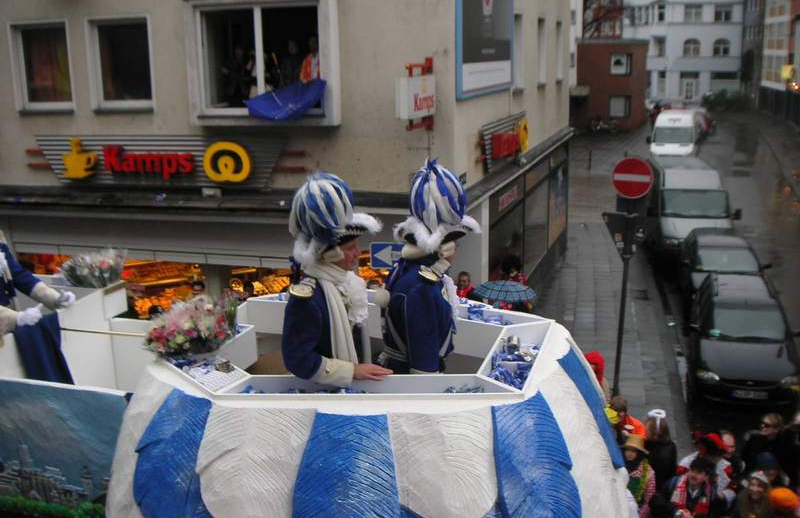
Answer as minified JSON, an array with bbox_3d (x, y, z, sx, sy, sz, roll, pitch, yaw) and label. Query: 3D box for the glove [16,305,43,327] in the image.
[{"bbox_3d":[-1.941,0.301,4.600,0.120,0.100,0.090,3,14,18],"label":"glove"}]

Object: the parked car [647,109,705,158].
[{"bbox_3d":[13.454,-5.758,42.951,2.000,2.500,5.300,3,13,21],"label":"parked car"}]

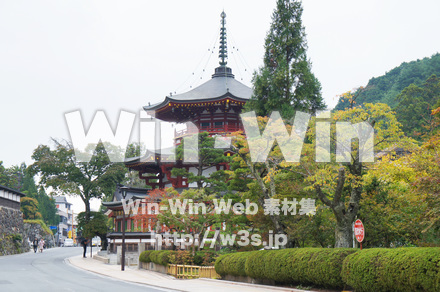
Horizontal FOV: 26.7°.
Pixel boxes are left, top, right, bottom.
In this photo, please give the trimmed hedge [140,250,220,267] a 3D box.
[{"bbox_3d":[-2.277,5.548,46.205,2.200,0.800,8.300,1,-6,-13],"label":"trimmed hedge"}]

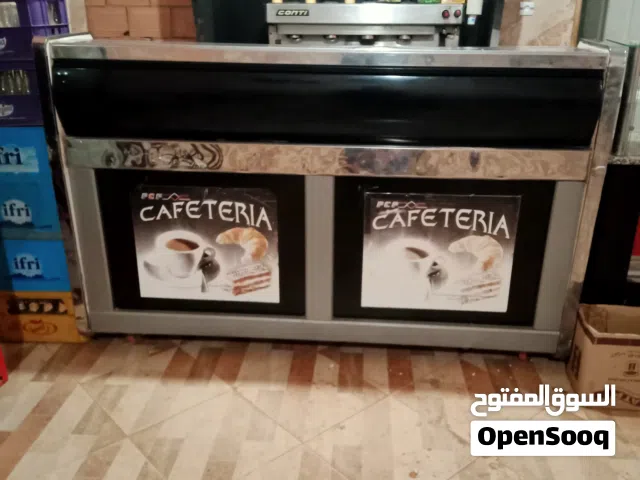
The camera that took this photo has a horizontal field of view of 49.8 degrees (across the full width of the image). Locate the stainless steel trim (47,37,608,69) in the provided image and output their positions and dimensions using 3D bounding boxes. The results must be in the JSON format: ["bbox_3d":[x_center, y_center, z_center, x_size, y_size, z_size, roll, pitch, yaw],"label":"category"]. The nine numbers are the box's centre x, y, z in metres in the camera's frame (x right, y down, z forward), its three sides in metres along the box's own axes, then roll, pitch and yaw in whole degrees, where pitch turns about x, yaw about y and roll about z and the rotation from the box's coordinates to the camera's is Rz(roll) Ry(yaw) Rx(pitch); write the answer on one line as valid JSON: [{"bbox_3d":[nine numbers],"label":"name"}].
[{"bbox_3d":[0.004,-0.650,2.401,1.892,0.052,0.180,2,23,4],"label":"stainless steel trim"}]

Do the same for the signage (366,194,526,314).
[{"bbox_3d":[0.440,0.052,2.568,0.558,0.469,0.010,2,23,4],"label":"signage"}]

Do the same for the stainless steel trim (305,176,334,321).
[{"bbox_3d":[0.001,0.038,2.599,0.105,0.585,0.030,2,23,4],"label":"stainless steel trim"}]

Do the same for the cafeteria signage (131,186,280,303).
[{"bbox_3d":[-0.430,0.022,2.626,0.549,0.467,0.010,2,23,4],"label":"cafeteria signage"}]

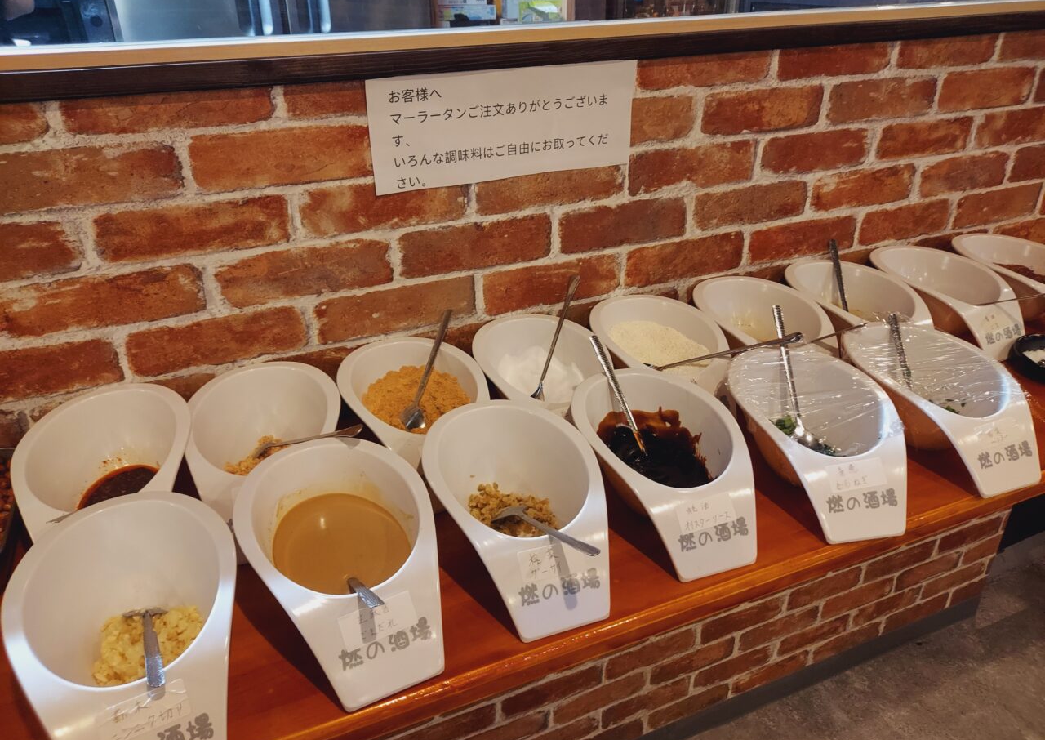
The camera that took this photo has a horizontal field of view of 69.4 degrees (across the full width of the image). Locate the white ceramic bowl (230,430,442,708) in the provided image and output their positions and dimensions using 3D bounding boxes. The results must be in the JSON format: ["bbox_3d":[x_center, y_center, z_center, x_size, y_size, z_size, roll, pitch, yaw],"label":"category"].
[{"bbox_3d":[-0.142,0.145,0.606,0.149,0.082,0.228,-14,31,-23],"label":"white ceramic bowl"}]

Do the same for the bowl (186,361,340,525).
[{"bbox_3d":[-0.237,0.071,0.702,0.140,0.084,0.216,-7,28,-11],"label":"bowl"}]

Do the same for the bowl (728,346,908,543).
[{"bbox_3d":[0.287,0.060,0.751,0.149,0.082,0.228,-5,28,-8],"label":"bowl"}]

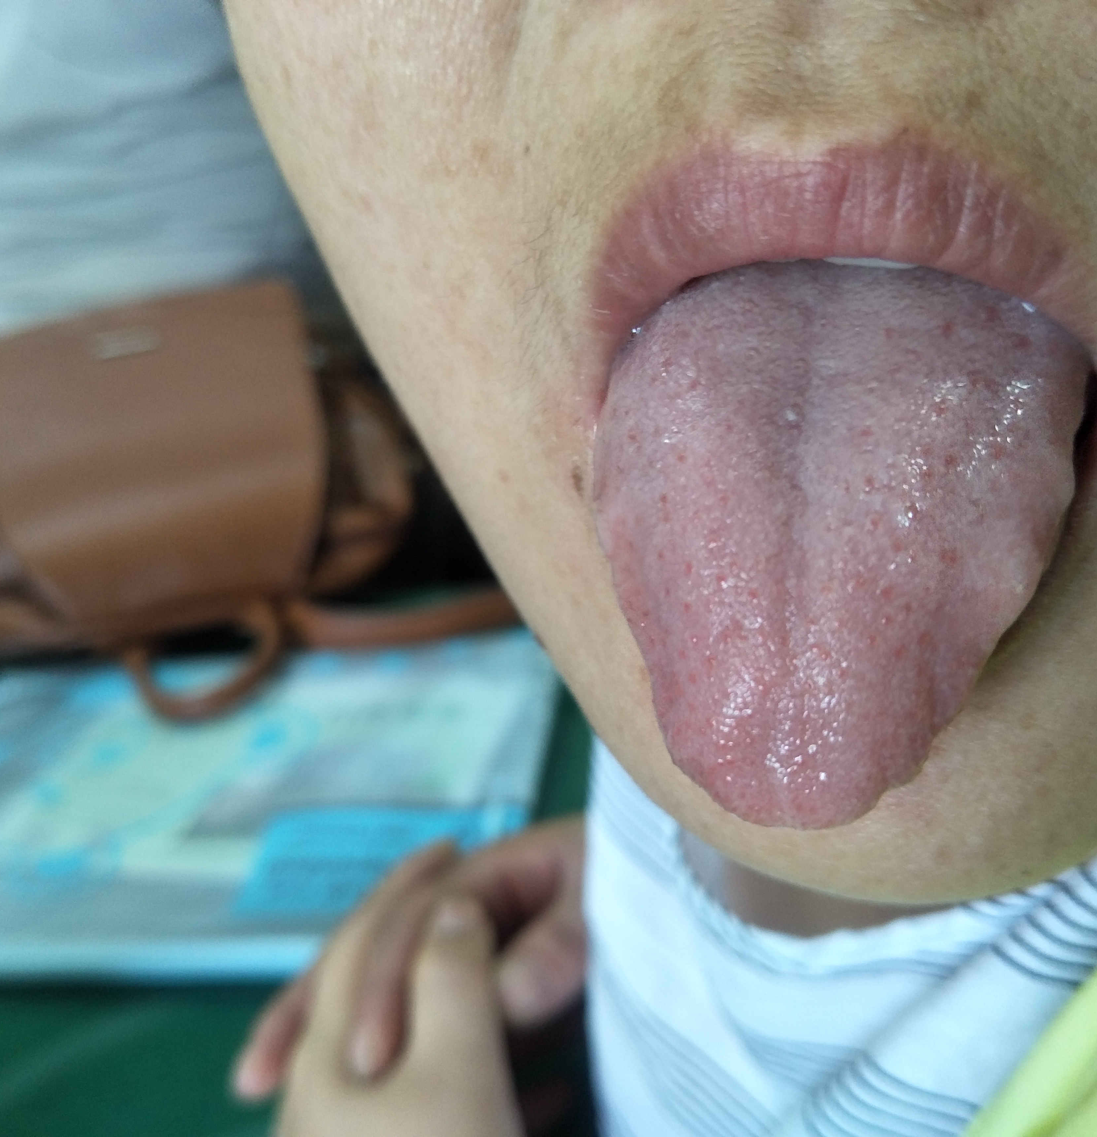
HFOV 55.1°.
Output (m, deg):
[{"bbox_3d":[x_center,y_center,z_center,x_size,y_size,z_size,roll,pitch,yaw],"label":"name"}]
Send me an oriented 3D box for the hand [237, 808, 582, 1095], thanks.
[{"bbox_3d":[-0.045,0.136,0.370,0.120,0.060,0.085,-26,43,-33],"label":"hand"}]

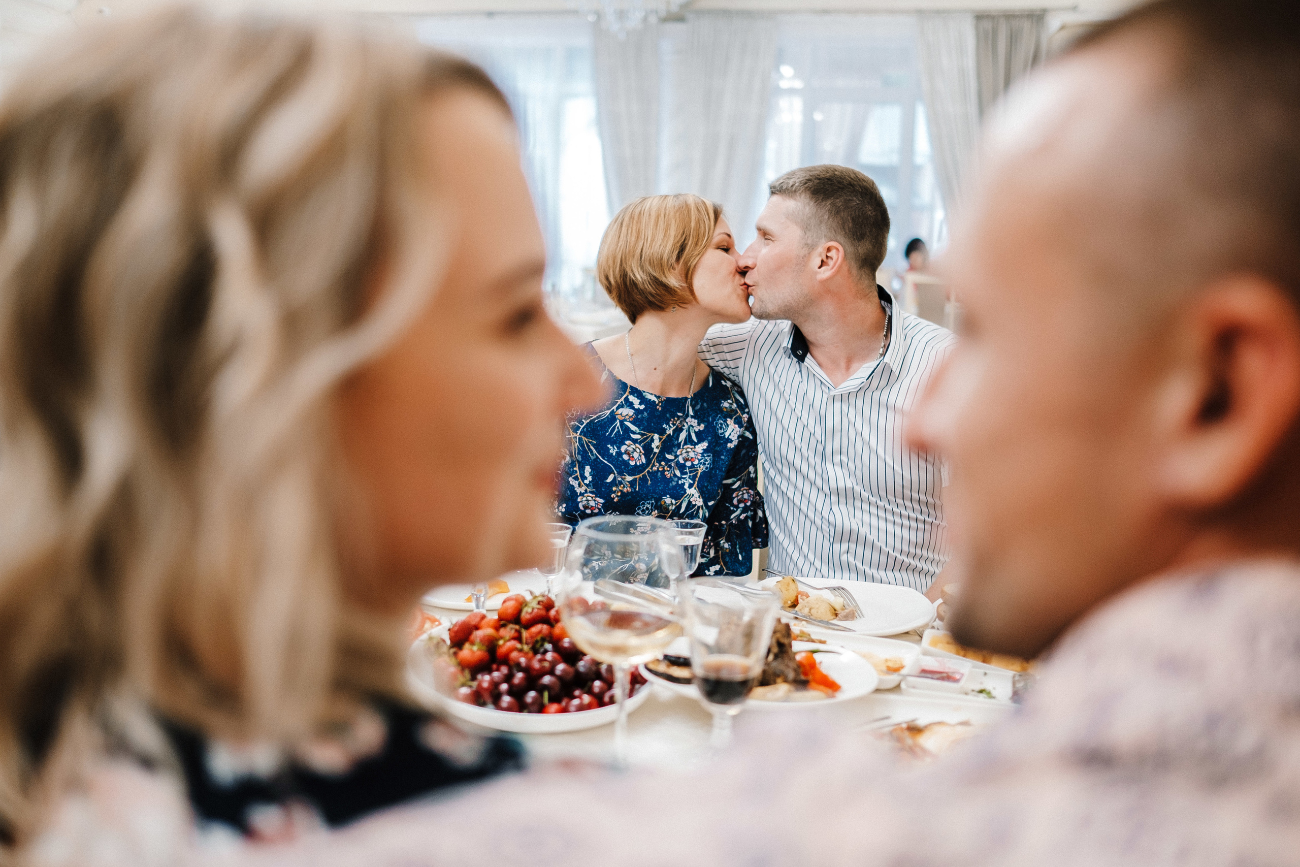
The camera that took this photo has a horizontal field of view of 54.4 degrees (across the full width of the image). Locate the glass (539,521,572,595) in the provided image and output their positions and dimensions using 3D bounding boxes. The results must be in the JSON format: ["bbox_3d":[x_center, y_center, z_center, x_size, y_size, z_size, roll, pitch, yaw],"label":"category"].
[{"bbox_3d":[-0.124,0.170,1.591,0.051,0.103,0.051,3,10,0],"label":"glass"}]

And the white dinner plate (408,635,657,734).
[{"bbox_3d":[-0.127,0.255,1.315,0.256,0.030,0.256,2,10,0],"label":"white dinner plate"}]

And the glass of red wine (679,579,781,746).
[{"bbox_3d":[0.070,0.224,1.169,0.086,0.160,0.086,3,10,0],"label":"glass of red wine"}]

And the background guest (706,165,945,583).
[{"bbox_3d":[0.238,0.274,1.874,0.580,1.330,0.750,6,11,20],"label":"background guest"}]

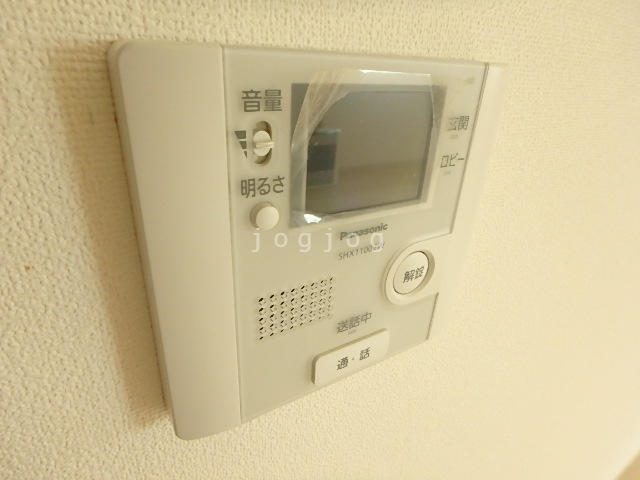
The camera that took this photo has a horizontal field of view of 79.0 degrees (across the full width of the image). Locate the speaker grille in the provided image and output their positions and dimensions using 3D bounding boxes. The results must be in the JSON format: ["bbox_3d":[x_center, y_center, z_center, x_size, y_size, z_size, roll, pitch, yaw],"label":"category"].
[{"bbox_3d":[-0.009,0.026,0.154,0.035,0.021,0.004,-12,29,-30],"label":"speaker grille"}]

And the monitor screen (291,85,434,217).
[{"bbox_3d":[0.018,-0.033,0.144,0.065,0.046,0.005,-12,29,-30],"label":"monitor screen"}]

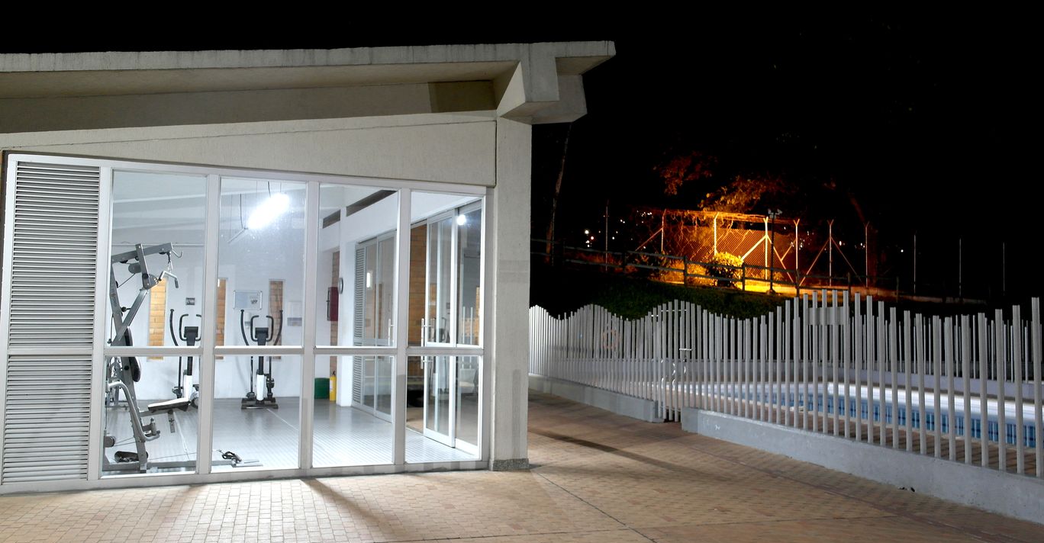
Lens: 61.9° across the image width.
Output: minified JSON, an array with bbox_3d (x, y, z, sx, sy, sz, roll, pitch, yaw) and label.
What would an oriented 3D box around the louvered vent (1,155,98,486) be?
[{"bbox_3d":[-3.958,0.420,7.335,0.633,2.682,0.091,2,-3,-20],"label":"louvered vent"}]

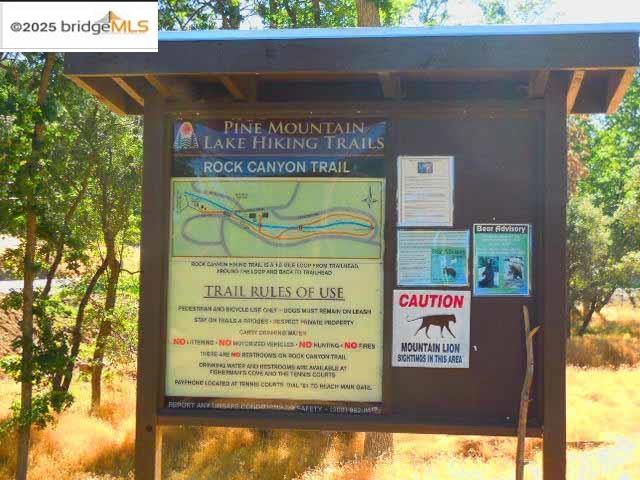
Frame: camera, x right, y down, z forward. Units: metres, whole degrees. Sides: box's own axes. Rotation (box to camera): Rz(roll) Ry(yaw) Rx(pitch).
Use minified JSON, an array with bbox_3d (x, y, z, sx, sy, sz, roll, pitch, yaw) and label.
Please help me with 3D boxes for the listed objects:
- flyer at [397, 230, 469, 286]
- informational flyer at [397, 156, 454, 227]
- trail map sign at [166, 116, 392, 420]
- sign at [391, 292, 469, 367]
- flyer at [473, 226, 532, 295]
[{"bbox_3d":[0.454,0.073,4.882,0.285,0.223,0.010,0,-3,9],"label":"flyer"},{"bbox_3d":[0.424,-0.194,4.902,0.225,0.280,0.010,0,-3,9],"label":"informational flyer"},{"bbox_3d":[-0.183,0.096,4.982,0.896,1.188,0.020,0,-3,9],"label":"trail map sign"},{"bbox_3d":[0.445,0.356,4.868,0.307,0.306,0.010,0,-3,9],"label":"sign"},{"bbox_3d":[0.724,0.081,4.839,0.223,0.285,0.010,0,-3,9],"label":"flyer"}]

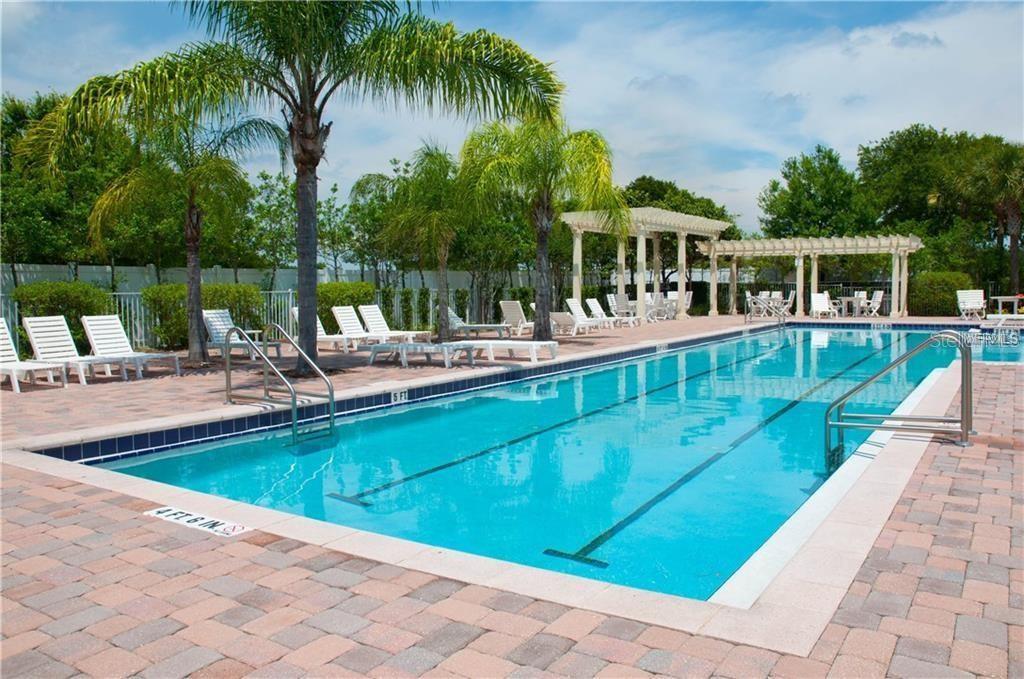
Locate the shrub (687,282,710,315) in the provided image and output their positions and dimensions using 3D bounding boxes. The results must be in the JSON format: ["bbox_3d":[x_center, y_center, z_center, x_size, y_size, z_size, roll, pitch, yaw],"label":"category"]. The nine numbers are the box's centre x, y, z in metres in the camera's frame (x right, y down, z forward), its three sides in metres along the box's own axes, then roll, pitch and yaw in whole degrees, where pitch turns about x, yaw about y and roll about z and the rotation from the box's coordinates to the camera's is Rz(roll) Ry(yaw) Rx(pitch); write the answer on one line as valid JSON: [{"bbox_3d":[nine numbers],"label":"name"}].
[{"bbox_3d":[7.370,-1.601,30.300,1.000,1.280,1.000,2,5,35],"label":"shrub"}]

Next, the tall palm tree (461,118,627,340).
[{"bbox_3d":[0.715,-2.496,17.400,3.700,5.000,3.700,-1,4,0],"label":"tall palm tree"}]

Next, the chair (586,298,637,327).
[{"bbox_3d":[2.898,-0.732,22.000,1.500,0.840,0.650,2,5,35],"label":"chair"}]

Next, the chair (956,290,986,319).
[{"bbox_3d":[14.519,-1.073,24.200,0.720,0.950,0.750,0,4,10],"label":"chair"}]

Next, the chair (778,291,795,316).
[{"bbox_3d":[11.348,-1.451,31.566,0.650,1.050,0.600,2,4,33],"label":"chair"}]

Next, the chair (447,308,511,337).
[{"bbox_3d":[-0.919,-0.498,21.662,1.950,0.830,0.650,1,4,27],"label":"chair"}]

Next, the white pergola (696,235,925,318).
[{"bbox_3d":[12.323,-2.514,31.941,8.209,3.118,3.482,1,4,33],"label":"white pergola"}]

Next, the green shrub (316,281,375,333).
[{"bbox_3d":[-5.023,-0.836,21.852,1.150,1.500,2.000,2,4,33],"label":"green shrub"}]

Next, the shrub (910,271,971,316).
[{"bbox_3d":[17.426,-1.855,31.144,2.300,1.750,1.600,2,4,33],"label":"shrub"}]

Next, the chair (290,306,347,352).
[{"bbox_3d":[-3.900,-0.225,16.474,1.700,0.940,0.660,2,4,33],"label":"chair"}]

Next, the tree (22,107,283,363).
[{"bbox_3d":[-6.258,-1.985,14.246,4.300,4.800,4.300,2,4,33],"label":"tree"}]

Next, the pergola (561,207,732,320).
[{"bbox_3d":[5.503,-2.712,30.170,3.517,3.984,8.449,1,4,33],"label":"pergola"}]

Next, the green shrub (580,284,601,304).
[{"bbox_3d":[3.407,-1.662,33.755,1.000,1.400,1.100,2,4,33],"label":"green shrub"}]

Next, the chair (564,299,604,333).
[{"bbox_3d":[2.181,-0.675,21.300,1.500,0.850,0.650,2,5,35],"label":"chair"}]

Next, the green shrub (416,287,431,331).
[{"bbox_3d":[-2.913,-1.008,25.257,0.460,1.350,0.460,-1,4,0],"label":"green shrub"}]

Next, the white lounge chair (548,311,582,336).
[{"bbox_3d":[1.615,-0.466,21.910,0.680,0.640,1.800,0,4,25],"label":"white lounge chair"}]

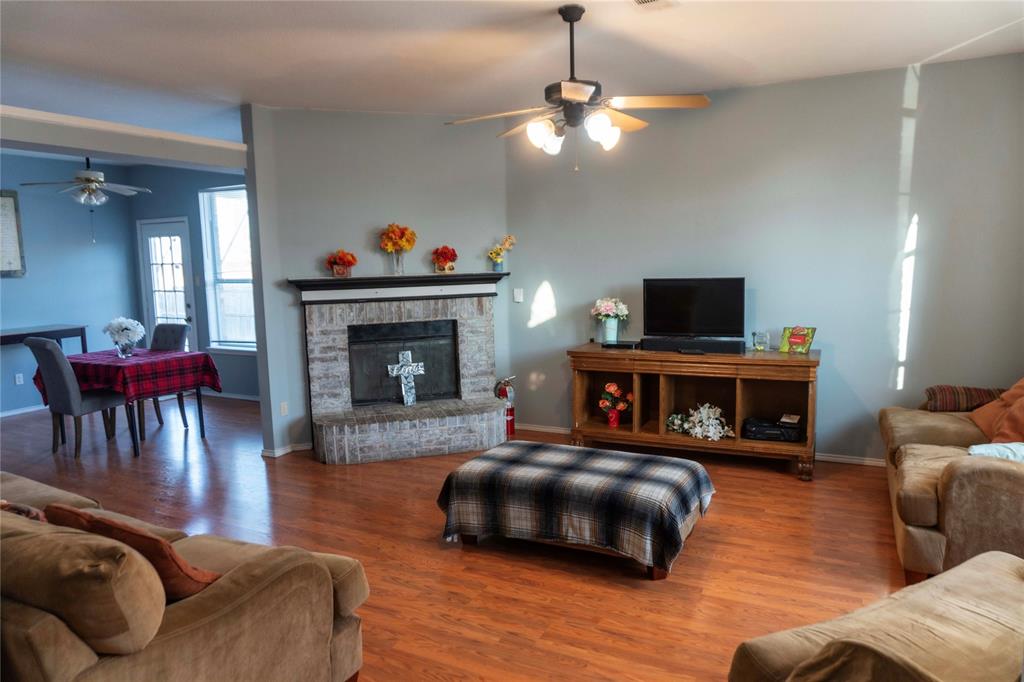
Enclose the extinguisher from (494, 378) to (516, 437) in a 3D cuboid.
[{"bbox_3d":[-0.045,0.569,6.003,0.180,0.510,0.150,-1,7,1],"label":"extinguisher"}]

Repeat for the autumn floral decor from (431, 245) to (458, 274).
[{"bbox_3d":[-0.560,-0.663,5.692,0.215,0.230,0.180,-4,7,-17],"label":"autumn floral decor"}]

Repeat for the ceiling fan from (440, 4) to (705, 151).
[{"bbox_3d":[0.304,-1.283,3.378,1.290,0.700,1.290,-1,7,5],"label":"ceiling fan"}]

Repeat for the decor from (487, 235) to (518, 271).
[{"bbox_3d":[-0.086,-0.720,5.657,0.235,0.310,0.170,-3,7,-10],"label":"decor"}]

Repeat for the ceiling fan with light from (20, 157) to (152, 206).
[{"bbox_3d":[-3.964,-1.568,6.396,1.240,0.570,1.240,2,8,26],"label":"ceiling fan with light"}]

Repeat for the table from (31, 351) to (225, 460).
[{"bbox_3d":[-3.398,0.511,6.107,1.180,0.760,0.880,2,8,29],"label":"table"}]

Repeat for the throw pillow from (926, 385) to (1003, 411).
[{"bbox_3d":[2.663,0.321,3.974,0.460,0.160,0.380,2,8,29],"label":"throw pillow"}]

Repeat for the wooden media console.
[{"bbox_3d":[1.335,0.482,5.120,1.757,0.813,0.525,2,8,26],"label":"wooden media console"}]

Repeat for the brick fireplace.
[{"bbox_3d":[-0.849,0.189,5.492,1.745,1.412,0.543,-3,7,-10],"label":"brick fireplace"}]

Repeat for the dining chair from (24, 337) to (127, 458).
[{"bbox_3d":[-3.606,0.432,5.771,0.442,1.000,0.628,2,8,26],"label":"dining chair"}]

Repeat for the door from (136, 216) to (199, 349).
[{"bbox_3d":[-4.147,-0.403,8.312,0.930,2.080,0.100,2,8,29],"label":"door"}]

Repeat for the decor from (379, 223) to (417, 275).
[{"bbox_3d":[-0.916,-0.724,5.522,0.290,0.410,0.270,-4,7,-17],"label":"decor"}]

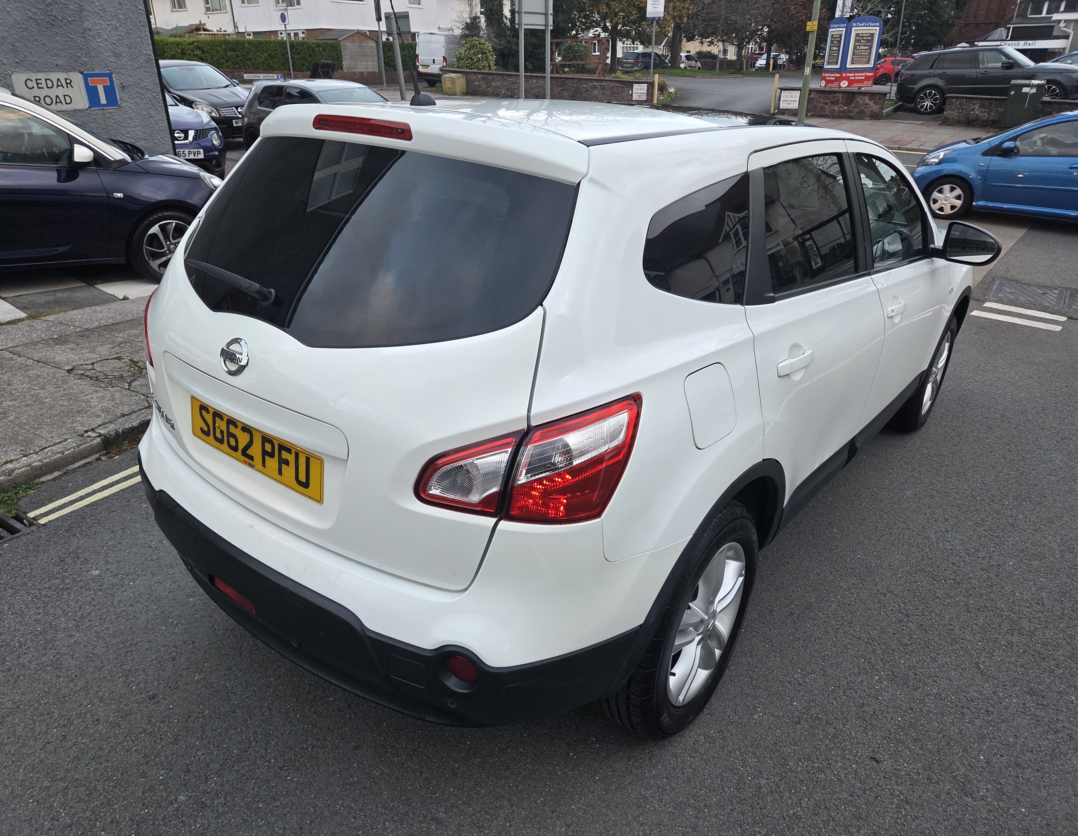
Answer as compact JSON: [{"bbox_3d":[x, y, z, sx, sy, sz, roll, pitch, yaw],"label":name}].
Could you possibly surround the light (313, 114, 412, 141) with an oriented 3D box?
[{"bbox_3d":[-0.408,-0.673,1.712,0.352,0.040,0.036,19,28,33],"label":"light"}]

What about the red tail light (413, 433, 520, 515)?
[{"bbox_3d":[-0.125,0.097,1.432,0.225,0.200,0.090,13,25,23],"label":"red tail light"}]

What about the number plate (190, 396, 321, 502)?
[{"bbox_3d":[-0.661,0.065,1.708,0.520,0.113,0.014,19,22,33],"label":"number plate"}]

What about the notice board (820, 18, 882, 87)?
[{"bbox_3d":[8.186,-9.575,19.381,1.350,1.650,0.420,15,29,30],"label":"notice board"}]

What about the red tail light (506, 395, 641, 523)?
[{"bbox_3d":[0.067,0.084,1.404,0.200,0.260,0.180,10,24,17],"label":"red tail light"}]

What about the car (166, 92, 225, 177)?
[{"bbox_3d":[-6.416,-4.413,11.246,4.135,1.565,1.770,20,31,37],"label":"car"}]

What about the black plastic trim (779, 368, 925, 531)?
[{"bbox_3d":[1.314,0.077,3.034,0.100,0.205,1.900,19,28,33],"label":"black plastic trim"}]

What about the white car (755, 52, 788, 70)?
[{"bbox_3d":[23.359,-35.673,74.191,4.200,1.530,1.750,-22,32,-39],"label":"white car"}]

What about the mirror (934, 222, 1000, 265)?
[{"bbox_3d":[1.817,-0.736,3.140,0.240,0.175,0.160,19,28,33],"label":"mirror"}]

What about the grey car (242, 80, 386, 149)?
[{"bbox_3d":[-3.770,-5.599,13.954,4.150,1.460,1.770,19,31,36],"label":"grey car"}]

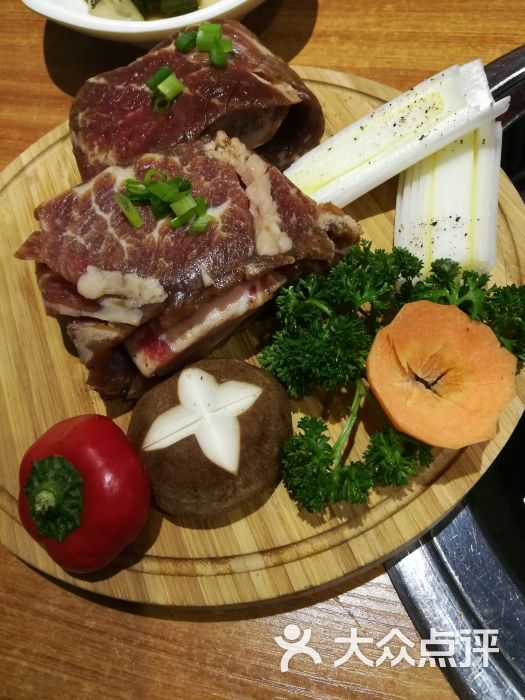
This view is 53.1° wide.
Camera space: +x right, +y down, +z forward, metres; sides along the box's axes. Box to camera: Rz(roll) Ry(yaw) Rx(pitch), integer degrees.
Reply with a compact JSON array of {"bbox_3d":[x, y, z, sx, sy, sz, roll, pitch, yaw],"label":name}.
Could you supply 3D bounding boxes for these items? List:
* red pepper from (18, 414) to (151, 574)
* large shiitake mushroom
[{"bbox_3d":[-0.057,0.045,0.166,0.047,0.037,0.047,0,83,24],"label":"red pepper"},{"bbox_3d":[-0.018,0.027,0.177,0.056,0.029,0.056,0,62,8],"label":"large shiitake mushroom"}]

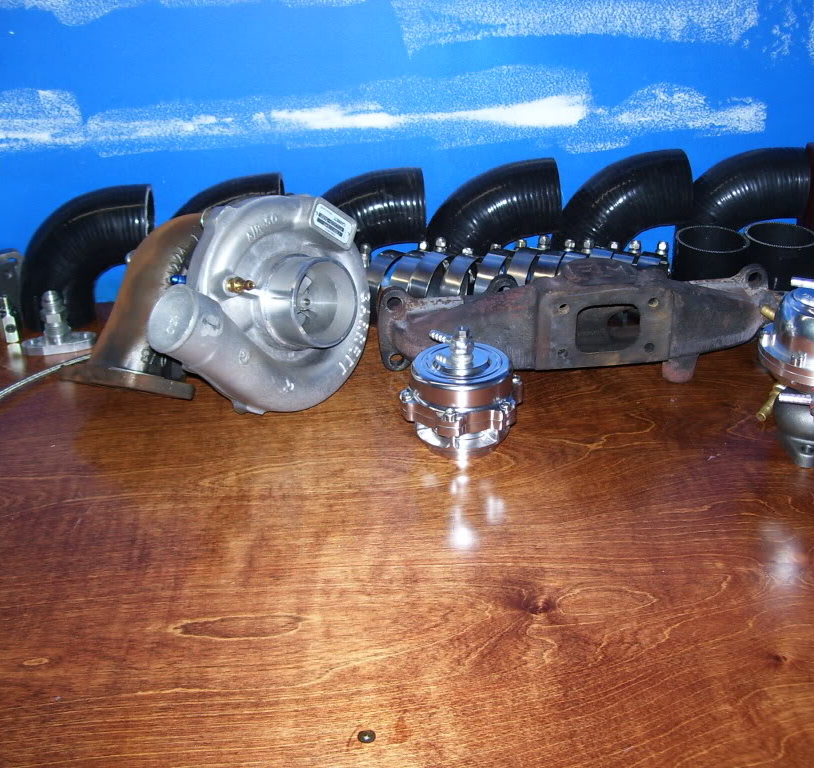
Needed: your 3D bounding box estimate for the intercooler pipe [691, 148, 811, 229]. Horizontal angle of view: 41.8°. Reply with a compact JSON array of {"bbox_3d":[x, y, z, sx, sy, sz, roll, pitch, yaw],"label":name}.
[{"bbox_3d":[0.358,-0.195,1.175,0.140,0.136,0.073,3,29,4],"label":"intercooler pipe"}]

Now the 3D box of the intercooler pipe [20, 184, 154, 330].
[{"bbox_3d":[-0.319,-0.128,1.051,0.140,0.136,0.073,-2,29,-5],"label":"intercooler pipe"}]

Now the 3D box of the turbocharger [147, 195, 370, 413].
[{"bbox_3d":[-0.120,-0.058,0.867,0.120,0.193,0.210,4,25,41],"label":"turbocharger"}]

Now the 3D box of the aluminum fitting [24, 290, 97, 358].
[{"bbox_3d":[-0.338,-0.061,1.017,0.068,0.054,0.033,-7,30,-12],"label":"aluminum fitting"}]

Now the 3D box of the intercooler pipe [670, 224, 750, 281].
[{"bbox_3d":[0.310,-0.115,1.098,0.073,0.074,0.073,0,29,0],"label":"intercooler pipe"}]

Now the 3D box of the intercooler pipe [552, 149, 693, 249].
[{"bbox_3d":[0.223,-0.177,1.142,0.140,0.136,0.073,-6,30,-10],"label":"intercooler pipe"}]

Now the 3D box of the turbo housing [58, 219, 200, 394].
[{"bbox_3d":[-0.220,-0.080,0.950,0.135,0.150,0.150,4,25,41],"label":"turbo housing"}]

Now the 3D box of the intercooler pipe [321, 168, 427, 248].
[{"bbox_3d":[-0.054,-0.153,1.098,0.140,0.136,0.073,-2,29,-4],"label":"intercooler pipe"}]

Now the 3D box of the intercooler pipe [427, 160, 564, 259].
[{"bbox_3d":[0.082,-0.162,1.115,0.140,0.136,0.073,-4,29,-7],"label":"intercooler pipe"}]

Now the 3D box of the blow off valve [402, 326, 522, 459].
[{"bbox_3d":[0.045,0.000,0.858,0.100,0.103,0.100,0,29,0],"label":"blow off valve"}]

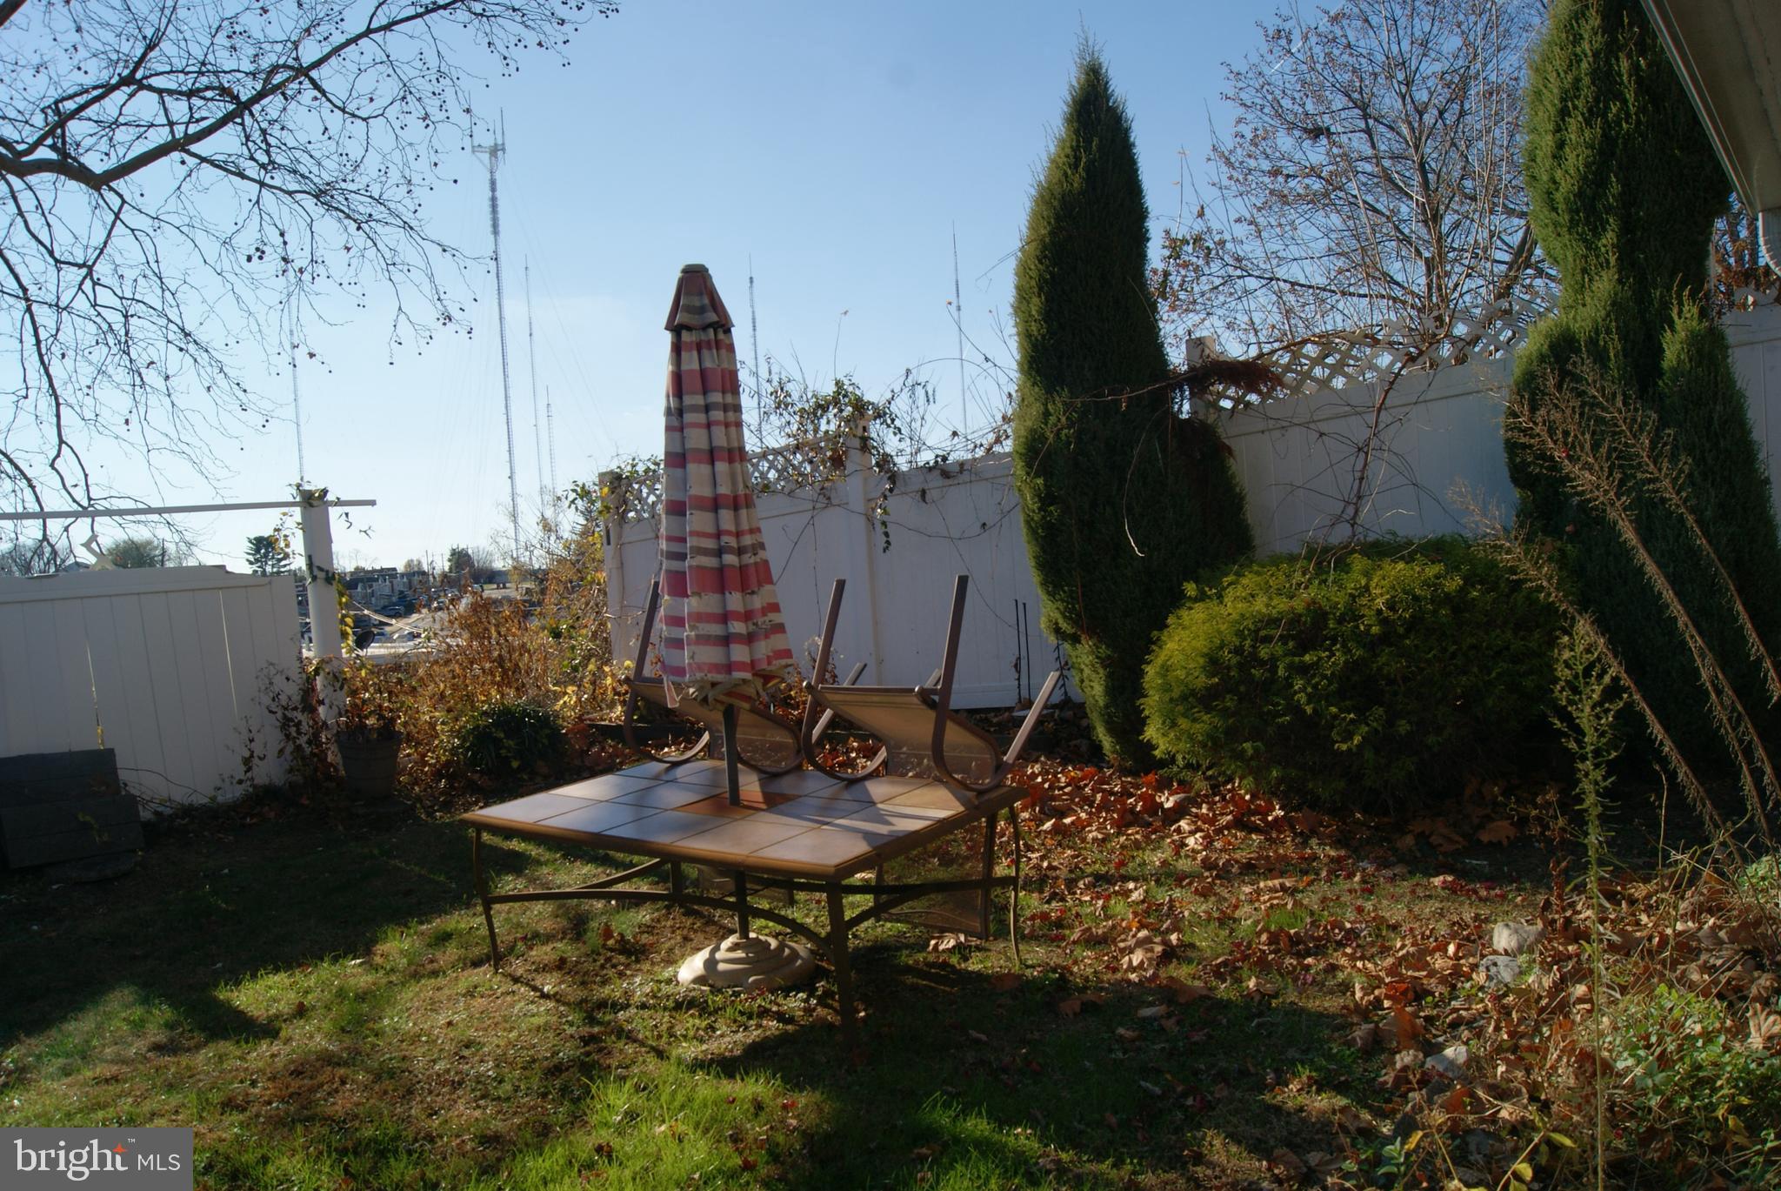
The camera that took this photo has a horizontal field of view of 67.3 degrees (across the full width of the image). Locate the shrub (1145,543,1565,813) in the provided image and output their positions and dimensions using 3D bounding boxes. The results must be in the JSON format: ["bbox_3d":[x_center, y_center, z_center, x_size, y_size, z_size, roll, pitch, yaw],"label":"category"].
[{"bbox_3d":[2.005,0.341,5.900,1.800,1.100,1.550,-4,3,0],"label":"shrub"}]

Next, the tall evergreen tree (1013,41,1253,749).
[{"bbox_3d":[1.194,-0.917,6.650,1.180,3.500,1.100,-4,3,0],"label":"tall evergreen tree"}]

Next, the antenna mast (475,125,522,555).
[{"bbox_3d":[-48.834,-32.284,170.000,4.100,57.500,3.800,-4,3,0],"label":"antenna mast"}]

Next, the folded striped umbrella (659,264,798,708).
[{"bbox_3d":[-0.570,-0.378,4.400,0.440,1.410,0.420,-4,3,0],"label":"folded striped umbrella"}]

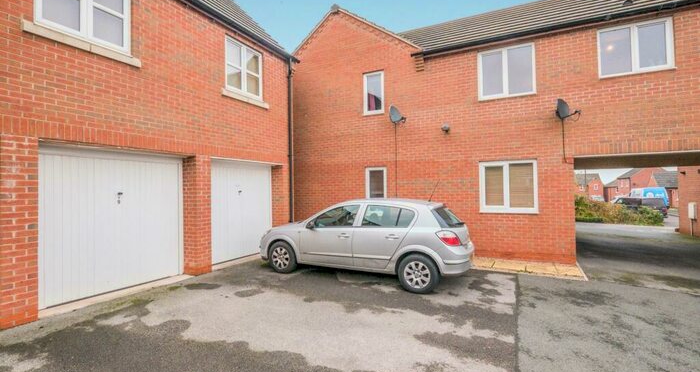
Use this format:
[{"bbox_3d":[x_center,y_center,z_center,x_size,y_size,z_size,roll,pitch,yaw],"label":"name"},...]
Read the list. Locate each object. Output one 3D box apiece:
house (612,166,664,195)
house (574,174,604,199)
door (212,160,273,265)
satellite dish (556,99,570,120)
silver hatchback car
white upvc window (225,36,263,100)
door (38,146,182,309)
[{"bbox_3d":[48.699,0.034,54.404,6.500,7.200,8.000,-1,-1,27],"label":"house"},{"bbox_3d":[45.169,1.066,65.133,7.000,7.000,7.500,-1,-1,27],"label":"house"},{"bbox_3d":[-2.478,0.567,7.504,0.080,2.140,2.180,-1,-1,27],"label":"door"},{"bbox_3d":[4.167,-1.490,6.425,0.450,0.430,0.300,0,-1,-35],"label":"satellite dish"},{"bbox_3d":[0.229,0.902,6.215,4.250,1.450,1.780,-1,-1,31],"label":"silver hatchback car"},{"bbox_3d":[-2.348,-2.562,7.369,0.080,1.140,1.130,-1,-1,27],"label":"white upvc window"},{"bbox_3d":[-3.625,0.570,5.227,0.080,2.140,2.200,-1,-1,27],"label":"door"}]

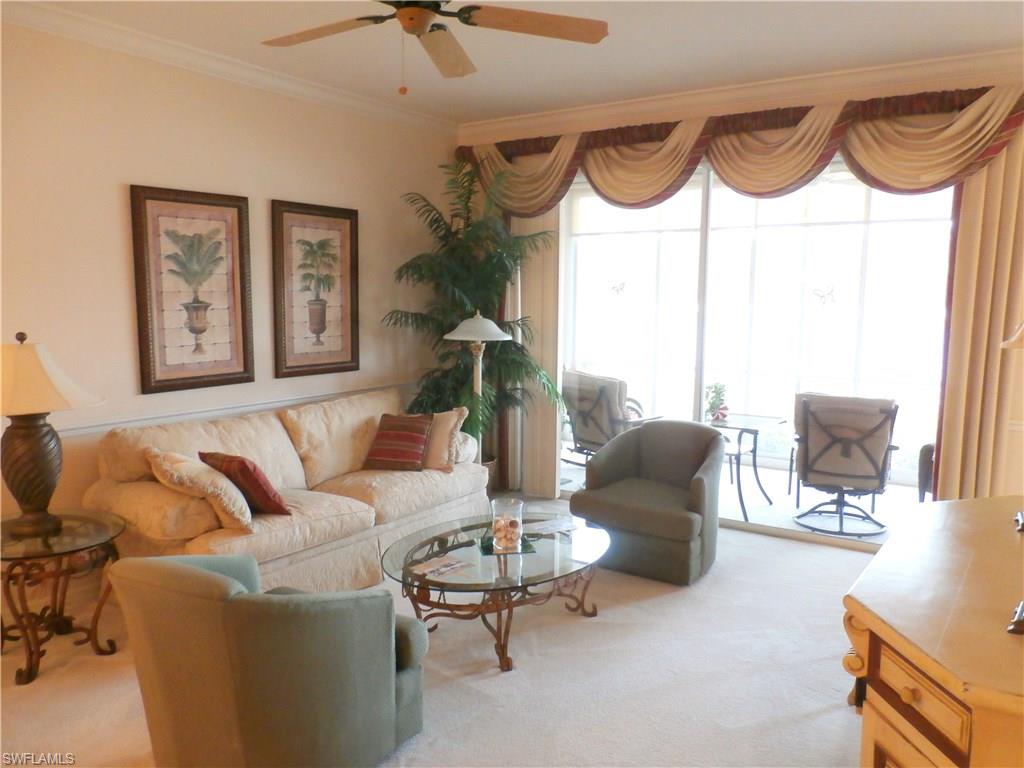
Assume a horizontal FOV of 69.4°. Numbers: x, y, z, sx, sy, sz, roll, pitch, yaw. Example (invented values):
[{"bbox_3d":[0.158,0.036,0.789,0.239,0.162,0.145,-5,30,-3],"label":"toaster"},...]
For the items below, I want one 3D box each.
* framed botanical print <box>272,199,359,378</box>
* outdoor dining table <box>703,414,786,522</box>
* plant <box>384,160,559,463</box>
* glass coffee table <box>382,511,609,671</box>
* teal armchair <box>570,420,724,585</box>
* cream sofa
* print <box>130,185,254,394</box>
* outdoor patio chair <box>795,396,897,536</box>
[{"bbox_3d":[-1.308,-0.636,5.047,0.045,1.144,0.680,6,10,41],"label":"framed botanical print"},{"bbox_3d":[1.797,0.615,5.728,0.496,0.640,0.576,6,10,41],"label":"outdoor dining table"},{"bbox_3d":[-0.293,-0.321,5.380,1.056,2.480,1.104,0,7,0],"label":"plant"},{"bbox_3d":[-0.052,0.959,3.589,0.926,0.392,1.245,6,10,41],"label":"glass coffee table"},{"bbox_3d":[0.825,0.684,4.312,0.752,0.760,0.816,4,8,29],"label":"teal armchair"},{"bbox_3d":[-1.139,0.619,4.216,0.992,0.904,2.112,6,10,41],"label":"cream sofa"},{"bbox_3d":[-1.864,-0.553,4.413,0.045,1.160,0.699,6,10,41],"label":"print"},{"bbox_3d":[2.346,0.539,5.222,0.672,0.920,0.768,4,8,27],"label":"outdoor patio chair"}]

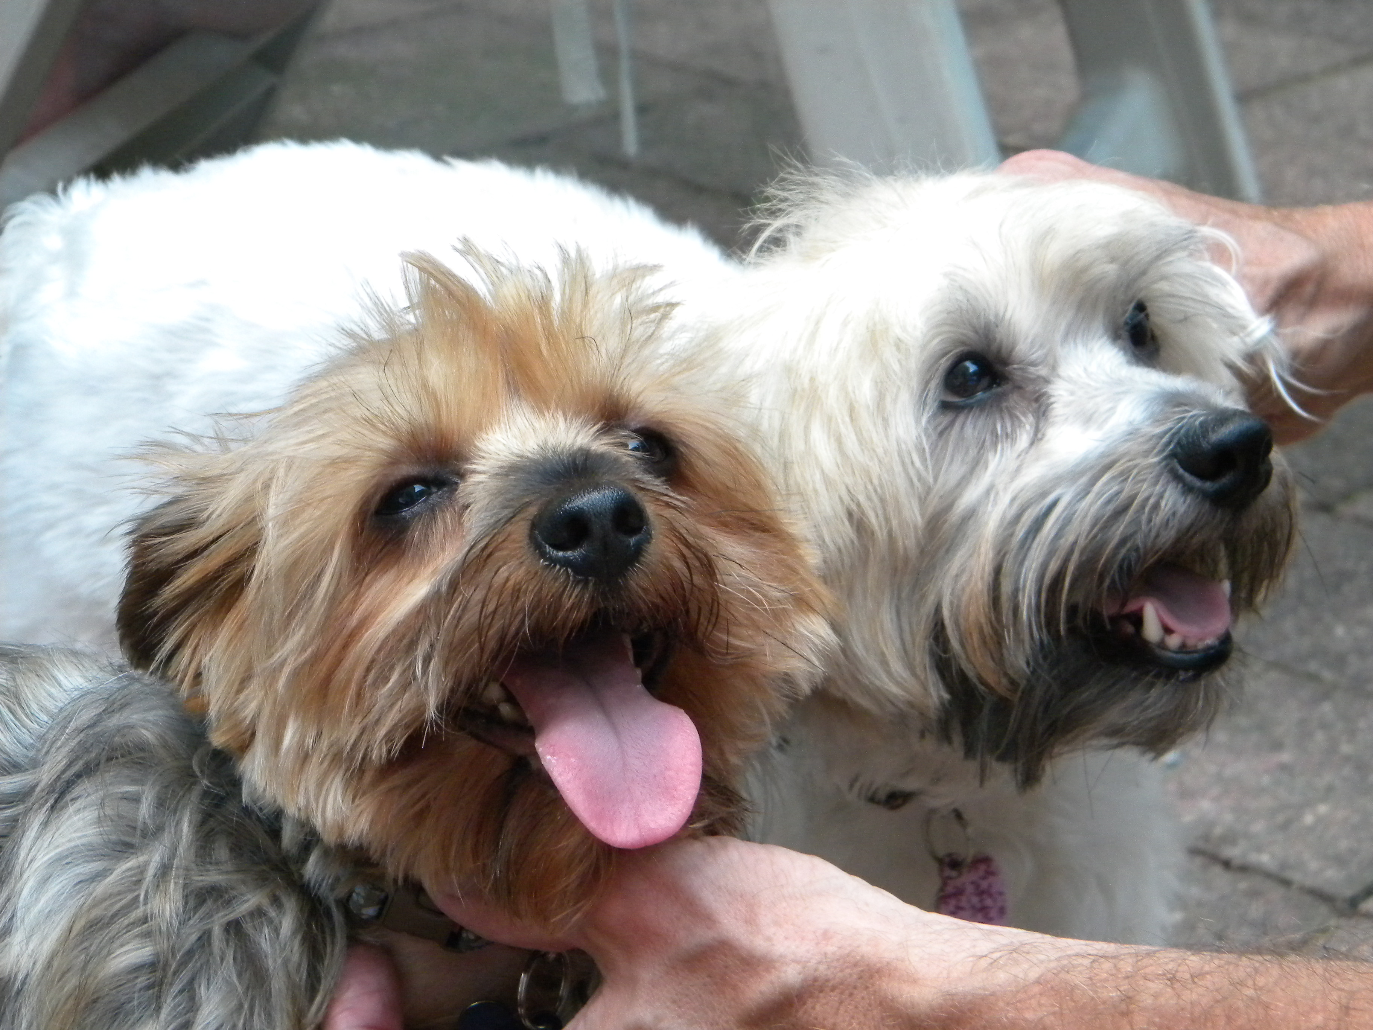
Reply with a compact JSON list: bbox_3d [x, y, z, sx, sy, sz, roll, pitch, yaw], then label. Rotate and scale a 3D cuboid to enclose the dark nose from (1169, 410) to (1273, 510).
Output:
[{"bbox_3d":[0.141,-0.015,1.100,0.029,0.025,0.023,-15,19,-39],"label":"dark nose"}]

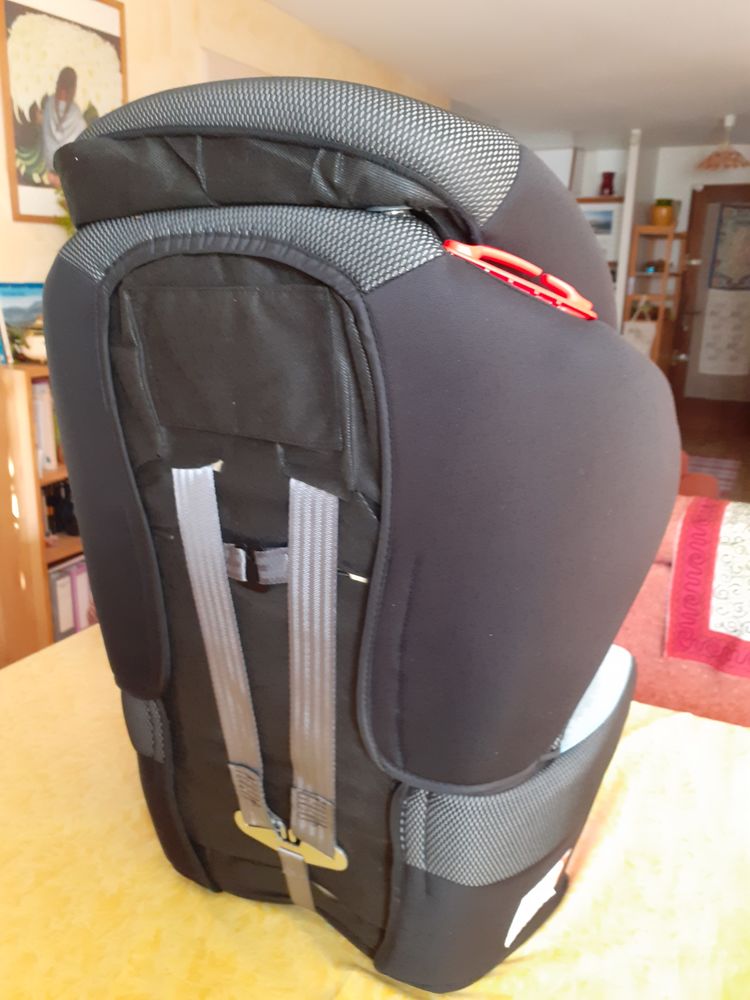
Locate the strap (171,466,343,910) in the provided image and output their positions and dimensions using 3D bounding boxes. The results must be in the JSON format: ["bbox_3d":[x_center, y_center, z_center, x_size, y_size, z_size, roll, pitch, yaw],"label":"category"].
[{"bbox_3d":[-0.085,0.176,0.622,0.142,0.410,0.030,8,24,25],"label":"strap"}]

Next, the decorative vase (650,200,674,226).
[{"bbox_3d":[2.115,-2.107,5.737,0.160,0.199,0.160,1,15,0],"label":"decorative vase"}]

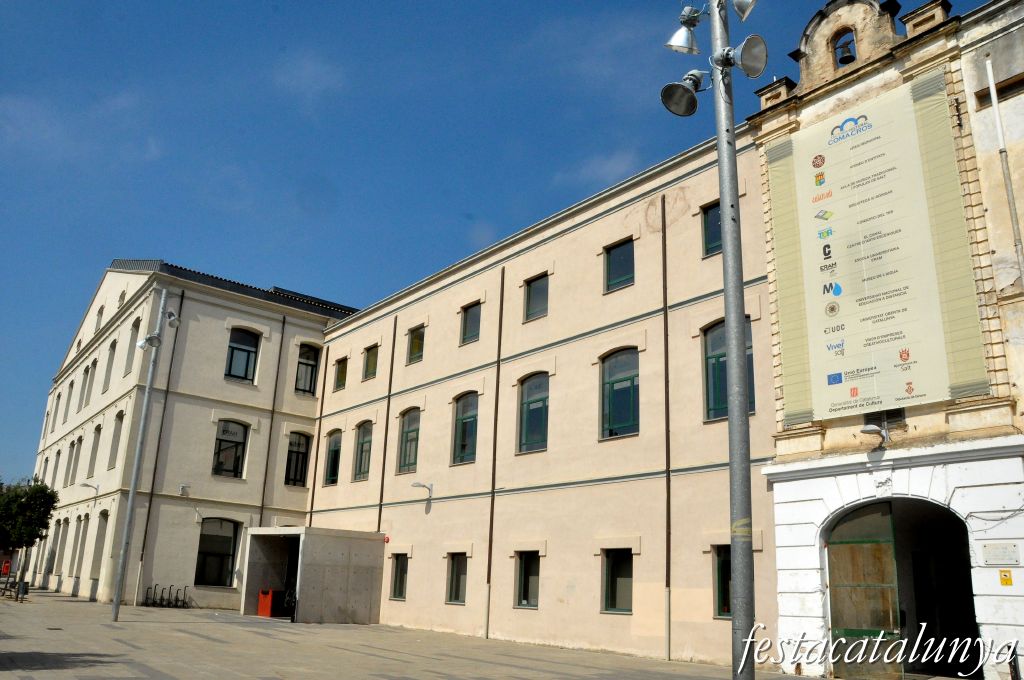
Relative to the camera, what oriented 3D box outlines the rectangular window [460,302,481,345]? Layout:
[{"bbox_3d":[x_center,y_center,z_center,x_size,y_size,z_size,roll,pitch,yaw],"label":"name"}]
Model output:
[{"bbox_3d":[-1.556,-0.619,30.269,0.200,1.670,1.315,16,-23,-37],"label":"rectangular window"}]

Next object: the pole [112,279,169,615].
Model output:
[{"bbox_3d":[-13.170,3.754,27.259,1.500,11.742,1.300,8,-17,-25],"label":"pole"}]

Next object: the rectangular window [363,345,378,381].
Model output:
[{"bbox_3d":[-6.256,1.052,34.372,0.220,1.594,1.294,14,-20,-36],"label":"rectangular window"}]

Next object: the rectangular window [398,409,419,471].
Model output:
[{"bbox_3d":[-4.216,4.182,31.852,0.200,2.799,1.601,16,-23,-37],"label":"rectangular window"}]

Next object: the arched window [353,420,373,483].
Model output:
[{"bbox_3d":[-6.384,4.813,33.214,0.220,2.627,1.539,14,-20,-36],"label":"arched window"}]

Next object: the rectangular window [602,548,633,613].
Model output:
[{"bbox_3d":[3.031,6.811,21.668,0.200,1.757,1.204,16,-23,-37],"label":"rectangular window"}]

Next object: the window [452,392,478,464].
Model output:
[{"bbox_3d":[-1.717,3.338,28.994,0.200,2.801,1.601,16,-23,-37],"label":"window"}]

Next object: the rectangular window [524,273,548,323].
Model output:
[{"bbox_3d":[0.893,-1.378,25.762,0.220,1.543,1.206,14,-20,-36],"label":"rectangular window"}]

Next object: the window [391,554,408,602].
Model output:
[{"bbox_3d":[-4.151,8.914,28.807,0.220,1.657,1.161,14,-20,-36],"label":"window"}]

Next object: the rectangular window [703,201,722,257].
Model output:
[{"bbox_3d":[5.578,-2.960,20.114,0.220,1.490,1.228,14,-20,-36],"label":"rectangular window"}]

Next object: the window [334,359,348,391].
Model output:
[{"bbox_3d":[-8.069,1.676,36.552,0.220,1.620,1.245,14,-20,-36],"label":"window"}]

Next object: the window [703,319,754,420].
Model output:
[{"bbox_3d":[5.791,0.782,20.418,0.200,2.763,1.585,16,-23,-37],"label":"window"}]

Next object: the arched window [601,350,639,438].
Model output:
[{"bbox_3d":[3.109,1.512,21.806,0.220,2.657,1.534,14,-20,-36],"label":"arched window"}]

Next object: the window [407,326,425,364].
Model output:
[{"bbox_3d":[-4.065,0.244,33.131,0.200,1.666,1.301,16,-23,-37],"label":"window"}]

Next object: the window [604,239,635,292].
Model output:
[{"bbox_3d":[3.487,-2.346,24.511,0.200,1.671,1.310,16,-23,-37],"label":"window"}]

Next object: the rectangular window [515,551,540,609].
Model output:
[{"bbox_3d":[0.511,7.266,23.215,0.220,1.671,1.188,14,-20,-36],"label":"rectangular window"}]

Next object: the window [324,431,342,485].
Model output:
[{"bbox_3d":[-8.495,5.623,36.745,0.200,2.787,1.546,16,-23,-37],"label":"window"}]

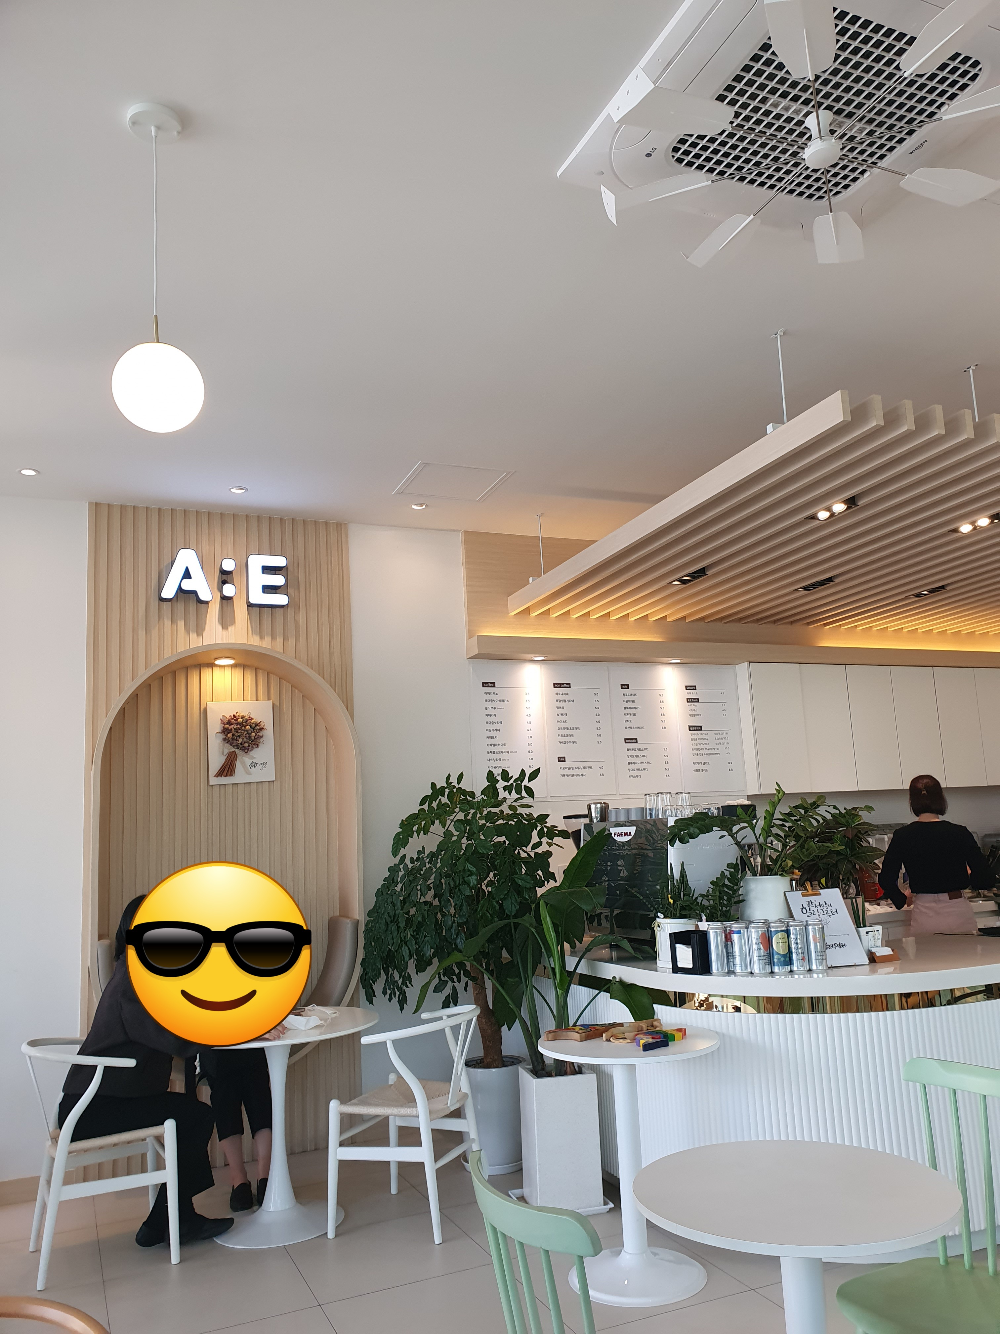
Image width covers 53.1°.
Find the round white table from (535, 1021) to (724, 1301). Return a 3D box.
[{"bbox_3d":[0.422,1.580,3.226,0.605,0.727,0.605,-3,-10,-1],"label":"round white table"}]

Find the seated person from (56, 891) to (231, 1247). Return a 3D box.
[{"bbox_3d":[-1.336,1.537,3.893,0.720,1.250,0.470,1,-10,-24],"label":"seated person"}]

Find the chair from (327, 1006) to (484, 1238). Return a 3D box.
[{"bbox_3d":[-0.319,1.711,3.826,0.530,0.750,0.550,-7,-10,23],"label":"chair"}]

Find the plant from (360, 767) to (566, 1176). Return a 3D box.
[{"bbox_3d":[-0.152,1.343,4.571,0.900,1.730,0.850,-3,-9,0],"label":"plant"}]

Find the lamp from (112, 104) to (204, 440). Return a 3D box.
[{"bbox_3d":[-0.778,-0.899,2.270,0.200,0.765,0.200,1,-11,-24],"label":"lamp"}]

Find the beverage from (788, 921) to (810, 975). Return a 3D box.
[{"bbox_3d":[1.031,0.966,3.455,0.065,0.166,0.065,-6,-10,15],"label":"beverage"}]

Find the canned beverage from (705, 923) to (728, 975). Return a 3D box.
[{"bbox_3d":[0.751,0.969,3.457,0.066,0.168,0.066,-3,-9,0],"label":"canned beverage"}]

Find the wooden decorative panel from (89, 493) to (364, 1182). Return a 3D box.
[{"bbox_3d":[-1.313,0.746,4.818,1.275,3.085,0.120,1,-11,-24],"label":"wooden decorative panel"}]

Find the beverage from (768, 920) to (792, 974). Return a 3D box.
[{"bbox_3d":[0.954,0.949,3.402,0.066,0.168,0.066,-3,-9,0],"label":"beverage"}]

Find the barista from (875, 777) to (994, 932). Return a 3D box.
[{"bbox_3d":[2.175,1.334,4.868,0.540,1.610,0.400,-6,-10,21],"label":"barista"}]

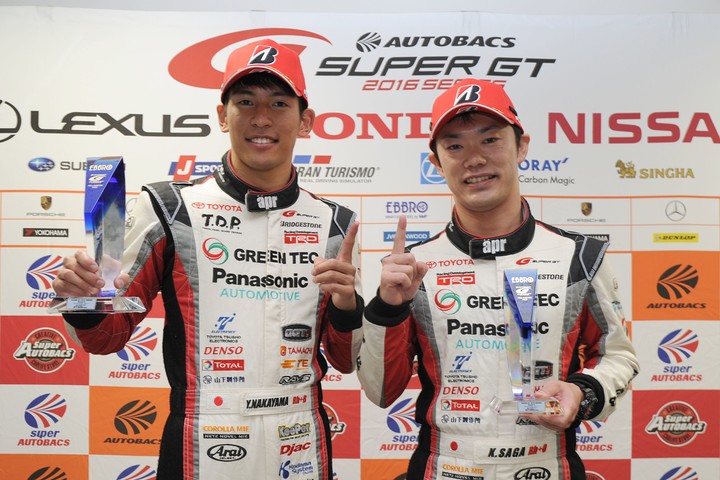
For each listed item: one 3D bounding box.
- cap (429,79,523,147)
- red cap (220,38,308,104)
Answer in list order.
[{"bbox_3d":[0.203,-0.246,1.420,0.175,0.130,0.265,-11,-5,13],"label":"cap"},{"bbox_3d":[-0.182,-0.325,1.470,0.172,0.132,0.265,2,-3,-3],"label":"red cap"}]

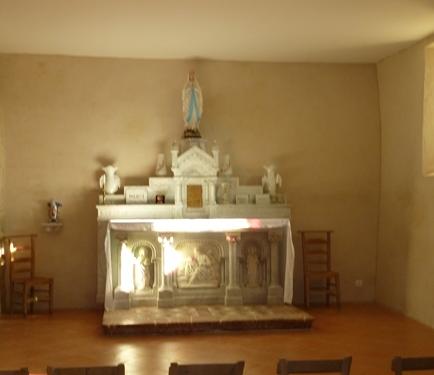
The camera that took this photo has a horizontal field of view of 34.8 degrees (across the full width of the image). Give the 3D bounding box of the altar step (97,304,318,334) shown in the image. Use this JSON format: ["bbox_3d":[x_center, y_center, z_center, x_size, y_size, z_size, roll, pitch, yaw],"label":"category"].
[{"bbox_3d":[-0.127,1.457,7.689,2.200,0.100,0.980,0,0,-7],"label":"altar step"}]

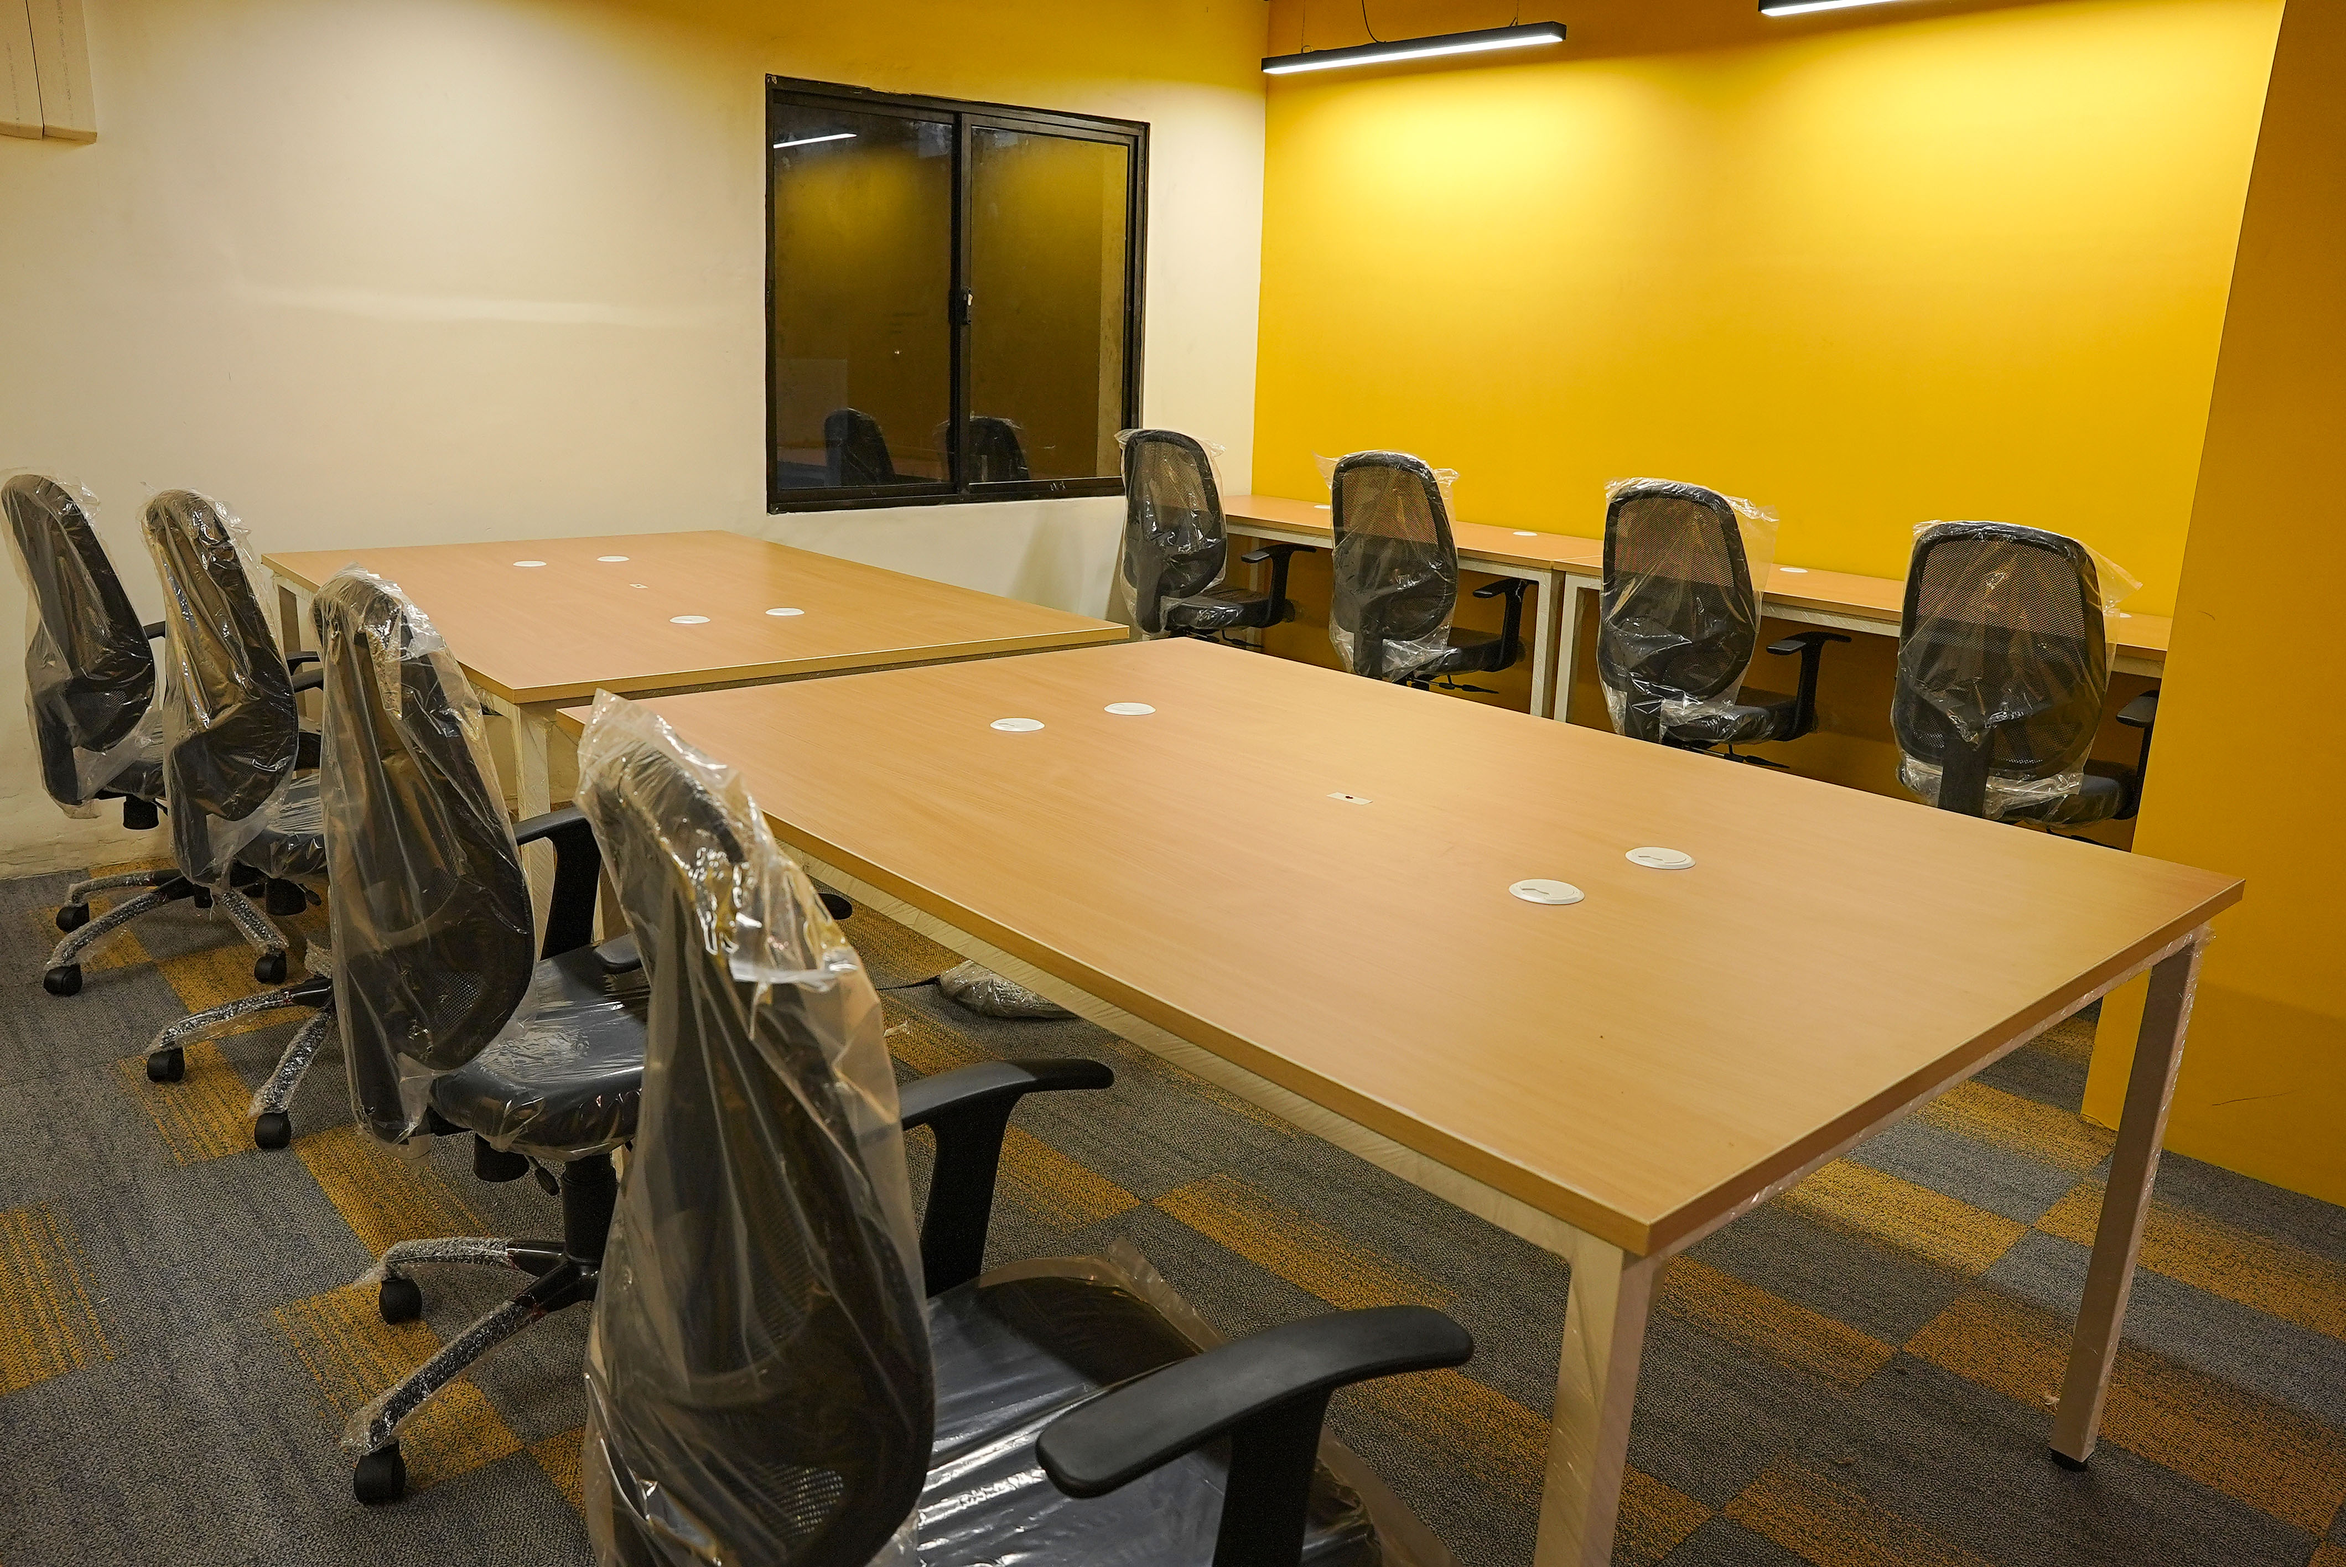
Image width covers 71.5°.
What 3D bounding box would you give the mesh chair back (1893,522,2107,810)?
[{"bbox_3d":[1.687,-0.267,3.385,0.150,0.550,0.450,-7,18,-32],"label":"mesh chair back"}]

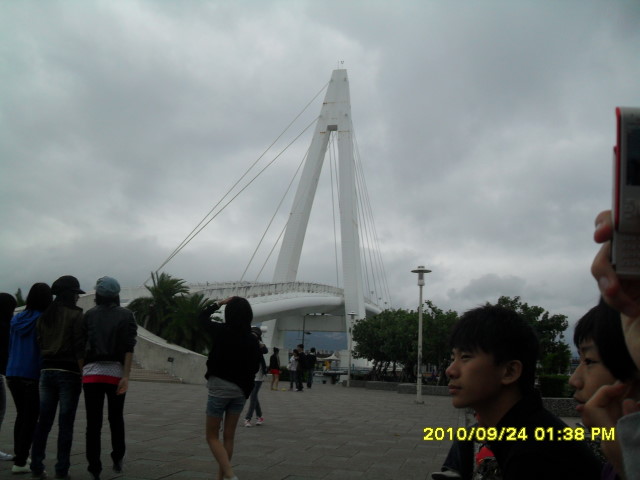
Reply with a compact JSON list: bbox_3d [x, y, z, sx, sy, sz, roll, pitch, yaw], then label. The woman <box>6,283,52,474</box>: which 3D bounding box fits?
[{"bbox_3d":[-2.483,1.162,5.573,0.460,1.594,0.330,0,-11,12],"label":"woman"}]

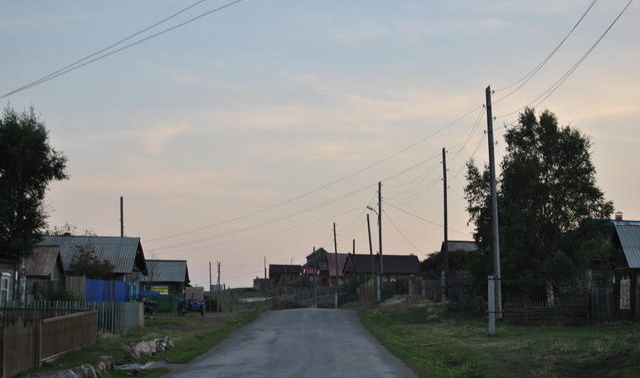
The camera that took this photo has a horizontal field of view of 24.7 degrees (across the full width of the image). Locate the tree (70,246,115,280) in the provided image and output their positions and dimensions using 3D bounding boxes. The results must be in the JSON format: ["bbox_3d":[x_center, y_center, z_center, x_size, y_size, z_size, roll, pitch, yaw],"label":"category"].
[{"bbox_3d":[-12.006,4.778,76.879,2.533,3.600,2.500,0,-4,0],"label":"tree"}]

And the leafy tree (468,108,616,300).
[{"bbox_3d":[10.632,1.192,71.000,7.200,10.300,6.800,0,-3,0],"label":"leafy tree"}]

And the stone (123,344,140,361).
[{"bbox_3d":[-4.261,3.696,32.981,0.385,0.373,0.379,0,-4,0],"label":"stone"}]

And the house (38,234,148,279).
[{"bbox_3d":[-15.000,5.276,94.500,7.000,4.700,7.600,0,-3,0],"label":"house"}]

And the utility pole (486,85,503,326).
[{"bbox_3d":[5.806,0.648,48.725,0.280,8.199,0.280,-2,-4,0],"label":"utility pole"}]

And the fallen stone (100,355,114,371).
[{"bbox_3d":[-4.952,4.066,34.000,0.330,0.360,0.350,0,-3,0],"label":"fallen stone"}]

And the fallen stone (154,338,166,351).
[{"bbox_3d":[-4.168,4.063,38.126,0.297,0.335,0.316,0,-4,0],"label":"fallen stone"}]

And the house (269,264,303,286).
[{"bbox_3d":[-4.729,11.925,200.000,4.900,3.500,4.800,0,-3,0],"label":"house"}]

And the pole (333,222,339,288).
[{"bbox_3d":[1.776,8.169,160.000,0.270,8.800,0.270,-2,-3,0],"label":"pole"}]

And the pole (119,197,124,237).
[{"bbox_3d":[-14.249,4.531,104.732,0.220,8.000,0.220,0,-4,0],"label":"pole"}]

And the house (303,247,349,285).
[{"bbox_3d":[0.941,10.034,183.000,6.000,5.400,6.000,0,-3,0],"label":"house"}]

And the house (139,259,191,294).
[{"bbox_3d":[-12.090,7.335,112.000,4.400,3.700,4.800,0,-3,0],"label":"house"}]

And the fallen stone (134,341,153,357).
[{"bbox_3d":[-4.778,4.345,39.500,0.480,0.420,0.440,0,-3,0],"label":"fallen stone"}]

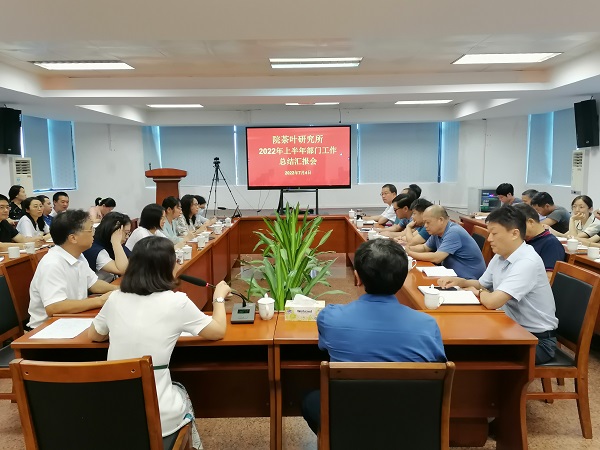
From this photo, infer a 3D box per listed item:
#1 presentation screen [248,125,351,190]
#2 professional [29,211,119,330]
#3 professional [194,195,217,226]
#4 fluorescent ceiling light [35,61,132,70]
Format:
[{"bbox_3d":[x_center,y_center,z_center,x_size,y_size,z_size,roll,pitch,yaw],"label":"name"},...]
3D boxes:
[{"bbox_3d":[-0.019,-1.281,9.600,1.992,1.187,0.090,-1,7,1],"label":"presentation screen"},{"bbox_3d":[-1.270,0.563,3.001,0.660,1.320,0.500,-1,7,1],"label":"professional"},{"bbox_3d":[-1.314,0.165,6.907,0.580,1.170,0.450,-1,7,1],"label":"professional"},{"bbox_3d":[-2.870,-2.123,6.686,1.200,0.070,0.600,-1,7,1],"label":"fluorescent ceiling light"}]

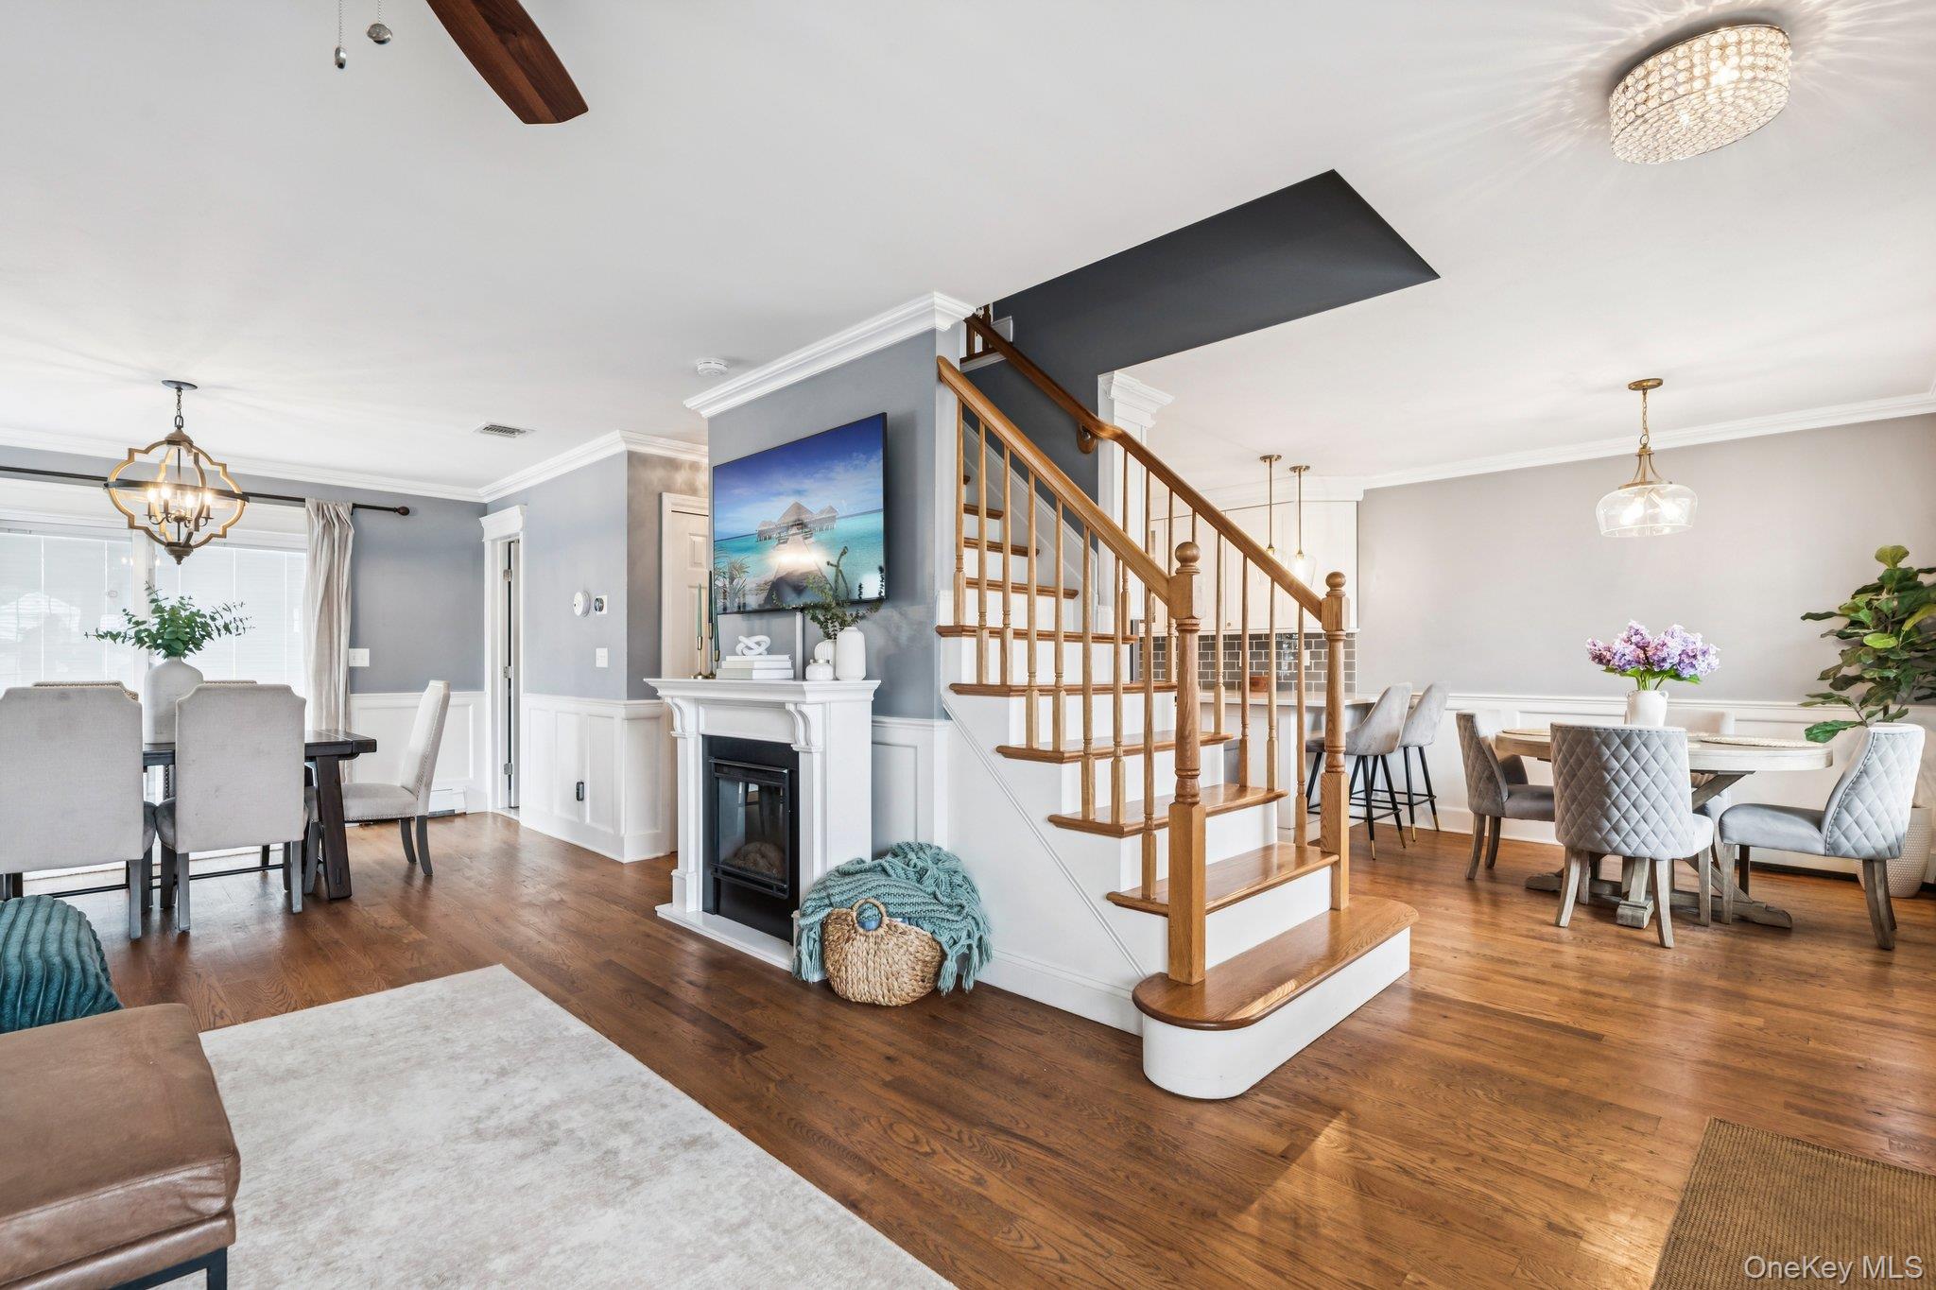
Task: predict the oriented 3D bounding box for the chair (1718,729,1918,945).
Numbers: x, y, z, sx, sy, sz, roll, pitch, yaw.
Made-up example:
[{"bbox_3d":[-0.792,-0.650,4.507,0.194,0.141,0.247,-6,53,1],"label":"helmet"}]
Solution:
[{"bbox_3d":[3.558,0.754,3.620,0.605,0.860,0.485,-1,-1,44],"label":"chair"}]

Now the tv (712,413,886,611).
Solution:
[{"bbox_3d":[-0.745,-0.511,3.719,1.255,0.705,0.055,-1,-1,44],"label":"tv"}]

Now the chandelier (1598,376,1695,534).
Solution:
[{"bbox_3d":[3.164,-0.885,4.021,0.360,0.725,0.360,-1,-1,44],"label":"chandelier"}]

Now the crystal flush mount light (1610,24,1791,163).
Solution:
[{"bbox_3d":[1.580,-1.196,1.867,0.310,0.120,0.310,-1,-1,44],"label":"crystal flush mount light"}]

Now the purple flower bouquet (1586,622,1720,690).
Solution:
[{"bbox_3d":[3.176,0.053,4.022,0.480,0.320,0.420,-1,-1,44],"label":"purple flower bouquet"}]

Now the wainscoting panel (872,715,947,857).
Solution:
[{"bbox_3d":[-0.232,0.743,3.195,0.407,0.937,0.079,-1,-1,44],"label":"wainscoting panel"}]

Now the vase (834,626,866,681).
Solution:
[{"bbox_3d":[-0.449,0.034,3.292,0.112,0.204,0.112,0,-1,0],"label":"vase"}]

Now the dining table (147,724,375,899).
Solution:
[{"bbox_3d":[-3.739,0.843,3.955,0.900,0.757,1.535,-1,-1,44],"label":"dining table"}]

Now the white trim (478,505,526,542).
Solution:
[{"bbox_3d":[-3.393,-0.869,6.263,0.830,0.185,0.075,-1,-1,44],"label":"white trim"}]

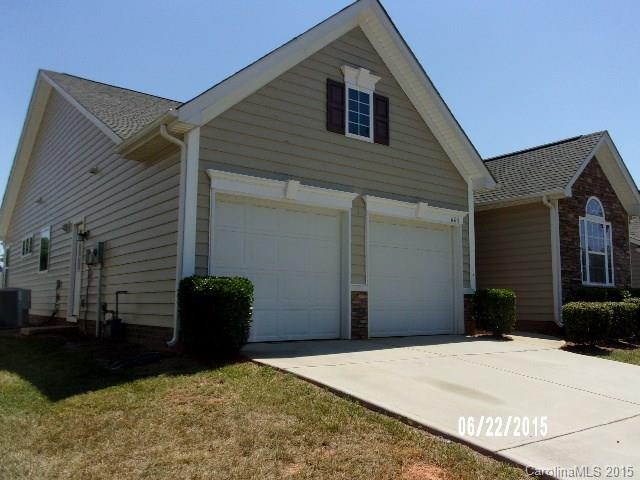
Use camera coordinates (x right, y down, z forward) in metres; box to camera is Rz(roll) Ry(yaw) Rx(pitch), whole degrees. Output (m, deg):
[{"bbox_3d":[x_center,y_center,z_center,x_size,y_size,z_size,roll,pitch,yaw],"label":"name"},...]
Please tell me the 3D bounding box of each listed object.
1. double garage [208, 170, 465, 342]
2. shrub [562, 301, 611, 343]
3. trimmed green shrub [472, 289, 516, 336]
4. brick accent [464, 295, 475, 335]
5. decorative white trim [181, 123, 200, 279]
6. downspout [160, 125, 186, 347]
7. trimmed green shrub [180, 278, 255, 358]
[{"bbox_3d":[0.610,0.446,8.758,5.424,2.424,0.333,5,-8,-35],"label":"double garage"},{"bbox_3d":[5.361,1.639,10.413,0.747,0.788,0.747,5,-8,-35],"label":"shrub"},{"bbox_3d":[3.545,1.448,10.518,0.707,0.949,0.707,5,-8,-35],"label":"trimmed green shrub"},{"bbox_3d":[2.944,1.460,10.249,0.359,0.788,0.162,5,-8,-35],"label":"brick accent"},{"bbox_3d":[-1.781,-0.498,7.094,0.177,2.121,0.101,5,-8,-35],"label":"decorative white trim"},{"bbox_3d":[-2.019,-0.095,6.917,0.353,2.929,0.101,5,-8,-35],"label":"downspout"},{"bbox_3d":[-1.295,0.946,6.568,0.768,0.980,0.778,5,-8,-35],"label":"trimmed green shrub"}]

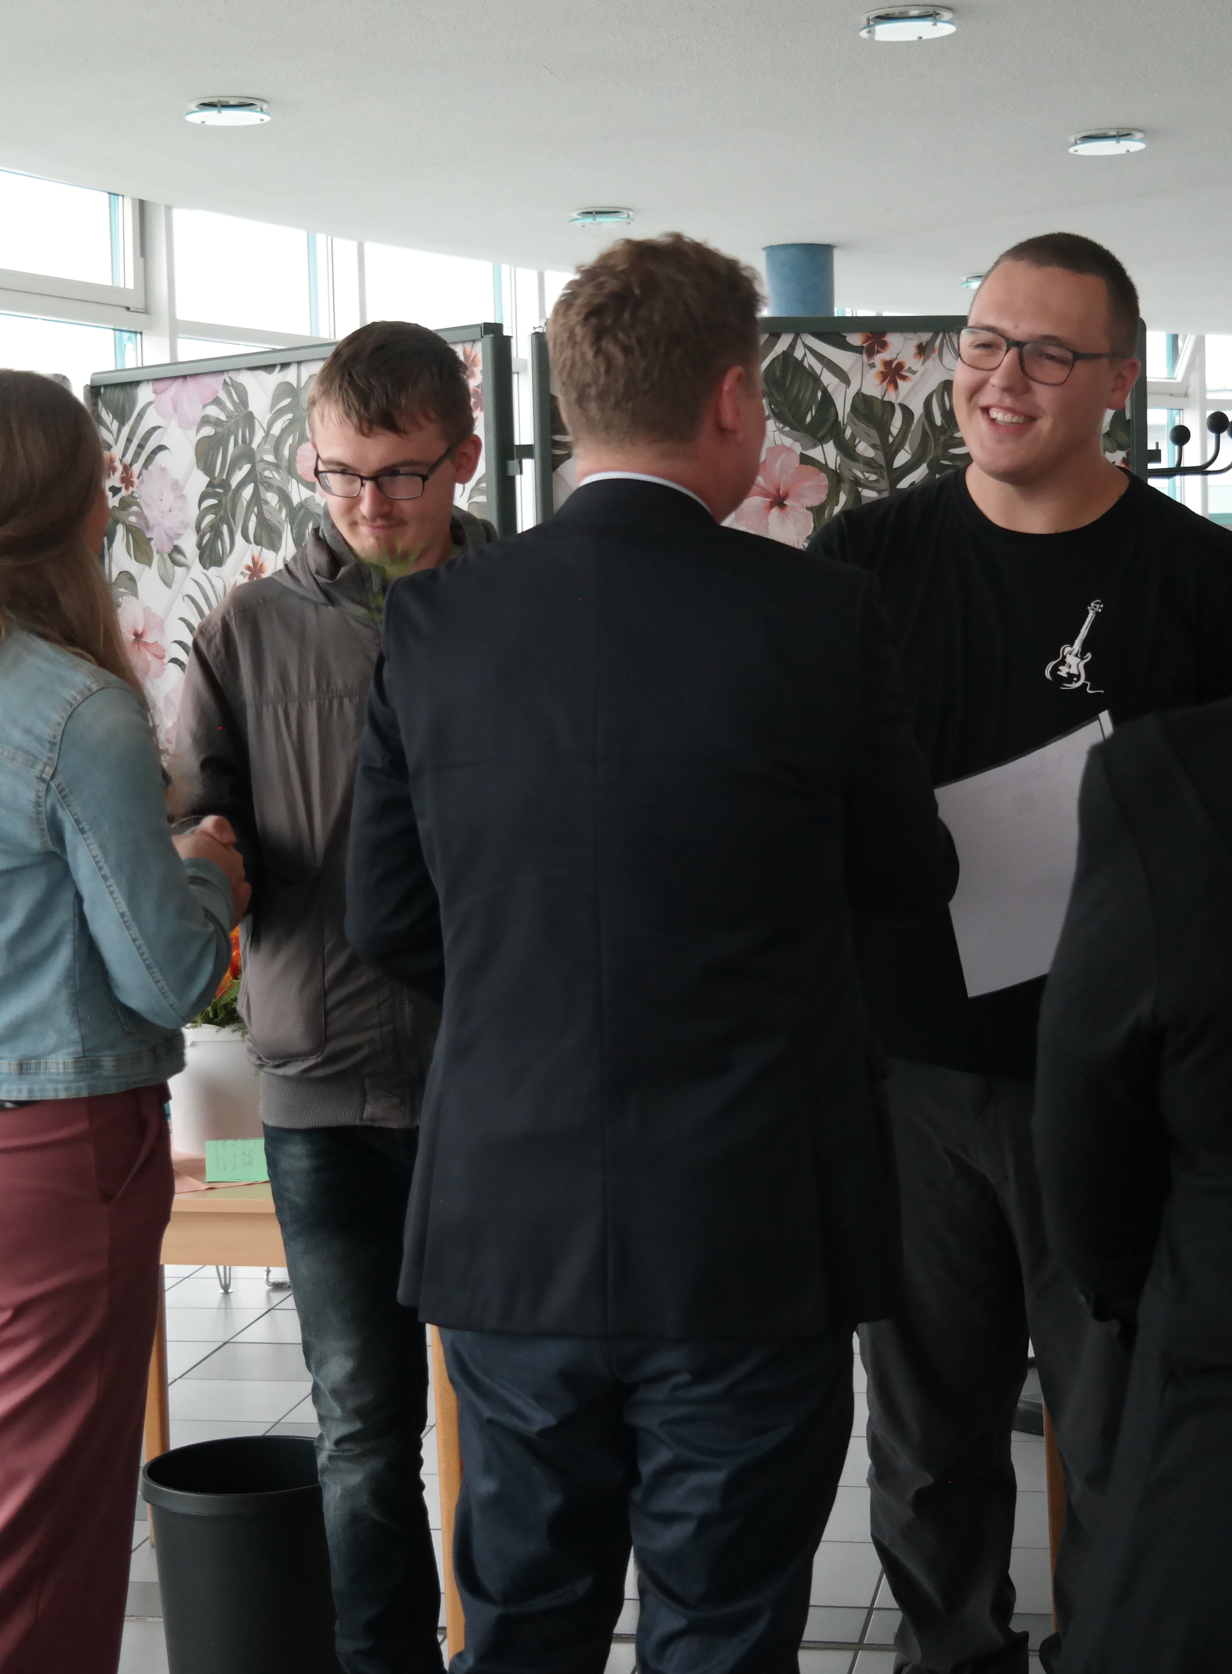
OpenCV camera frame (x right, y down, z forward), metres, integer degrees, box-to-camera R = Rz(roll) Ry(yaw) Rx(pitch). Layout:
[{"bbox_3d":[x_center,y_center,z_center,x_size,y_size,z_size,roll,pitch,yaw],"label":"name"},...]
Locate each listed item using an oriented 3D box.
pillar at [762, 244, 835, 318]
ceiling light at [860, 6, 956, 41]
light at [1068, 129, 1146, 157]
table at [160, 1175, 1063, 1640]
[{"bbox_3d":[0.788,-0.854,11.621,0.275,3.030,0.275,-1,4,11],"label":"pillar"},{"bbox_3d":[0.749,-2.081,7.321,0.247,0.045,0.247,-1,4,11],"label":"ceiling light"},{"bbox_3d":[1.574,-2.220,9.142,0.247,0.045,0.247,-1,4,11],"label":"light"},{"bbox_3d":[-0.099,0.797,4.063,1.560,0.730,0.820,-1,4,11],"label":"table"}]

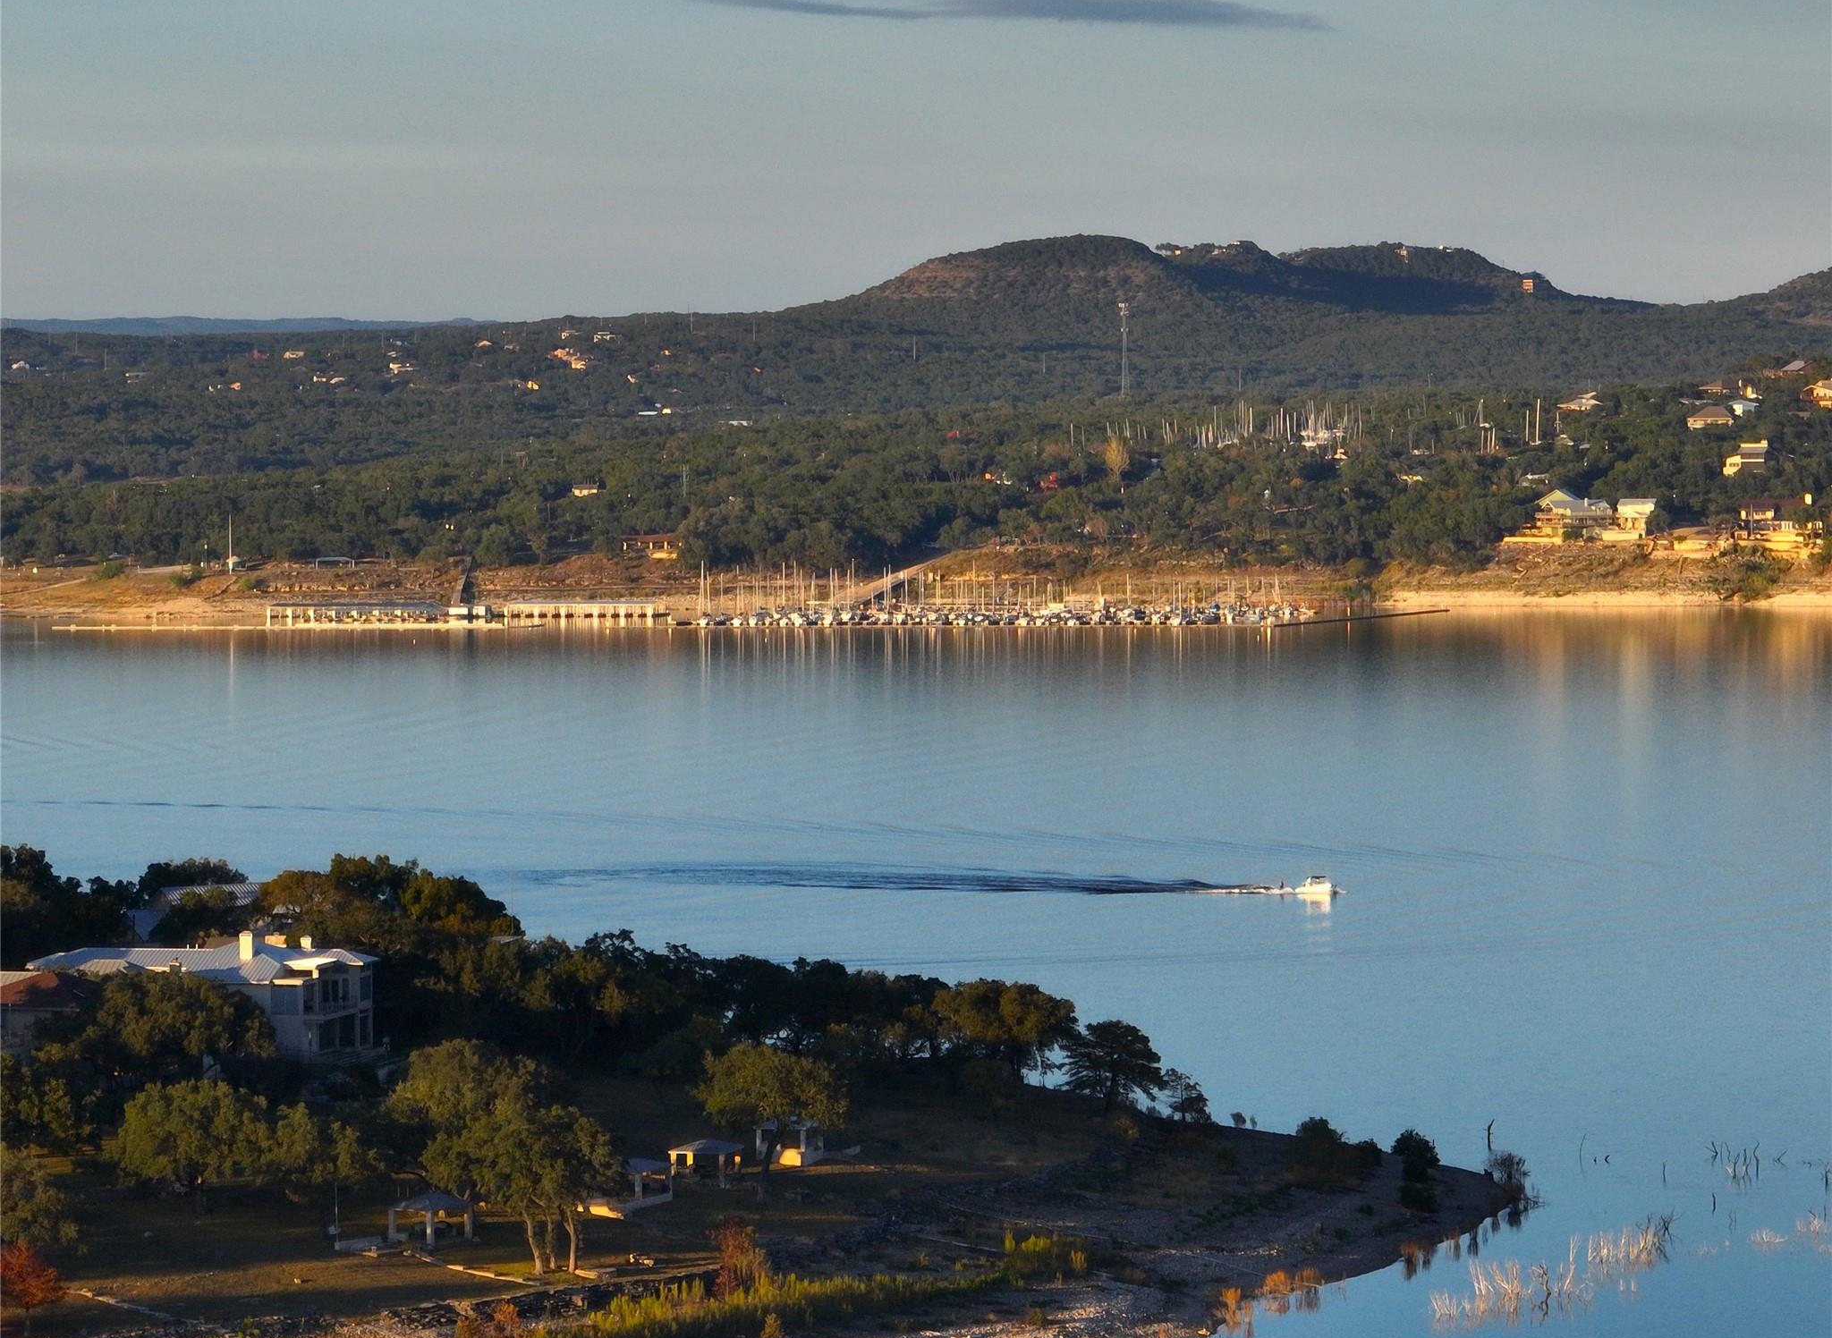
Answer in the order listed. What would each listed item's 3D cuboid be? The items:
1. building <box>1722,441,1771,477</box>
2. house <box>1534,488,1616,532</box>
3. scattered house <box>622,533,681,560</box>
[{"bbox_3d":[240.850,-60.990,2470.000,12.200,10.400,10.000,0,2,11],"label":"building"},{"bbox_3d":[180.810,-43.630,2340.000,19.800,12.100,14.500,0,2,11],"label":"house"},{"bbox_3d":[-71.160,-33.080,2290.000,15.000,7.100,9.000,0,2,5],"label":"scattered house"}]

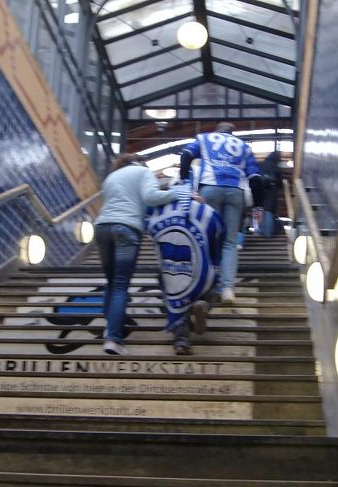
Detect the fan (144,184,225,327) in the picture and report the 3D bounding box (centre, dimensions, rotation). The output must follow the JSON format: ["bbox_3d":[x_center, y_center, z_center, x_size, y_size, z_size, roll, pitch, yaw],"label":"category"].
[{"bbox_3d":[0.118,0.100,6.182,0.560,1.040,0.360,0,-17,6],"label":"fan"}]

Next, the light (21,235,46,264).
[{"bbox_3d":[-1.481,0.073,9.685,0.170,0.330,0.330,0,-17,6],"label":"light"}]

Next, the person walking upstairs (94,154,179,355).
[{"bbox_3d":[-0.215,0.077,6.300,0.580,1.610,0.650,-2,-17,11],"label":"person walking upstairs"}]

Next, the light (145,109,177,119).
[{"bbox_3d":[-0.181,-2.778,18.380,0.660,0.250,0.660,0,-17,6],"label":"light"}]

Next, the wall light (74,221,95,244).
[{"bbox_3d":[-1.176,-0.153,12.378,0.170,0.330,0.330,0,-17,6],"label":"wall light"}]

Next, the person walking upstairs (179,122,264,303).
[{"bbox_3d":[0.473,-0.251,7.631,0.760,1.750,0.700,0,-17,6],"label":"person walking upstairs"}]

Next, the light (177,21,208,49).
[{"bbox_3d":[0.345,-2.994,12.400,0.410,0.410,0.410,0,-17,6],"label":"light"}]

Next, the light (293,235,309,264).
[{"bbox_3d":[1.477,0.078,9.622,0.170,0.330,0.330,0,-17,6],"label":"light"}]

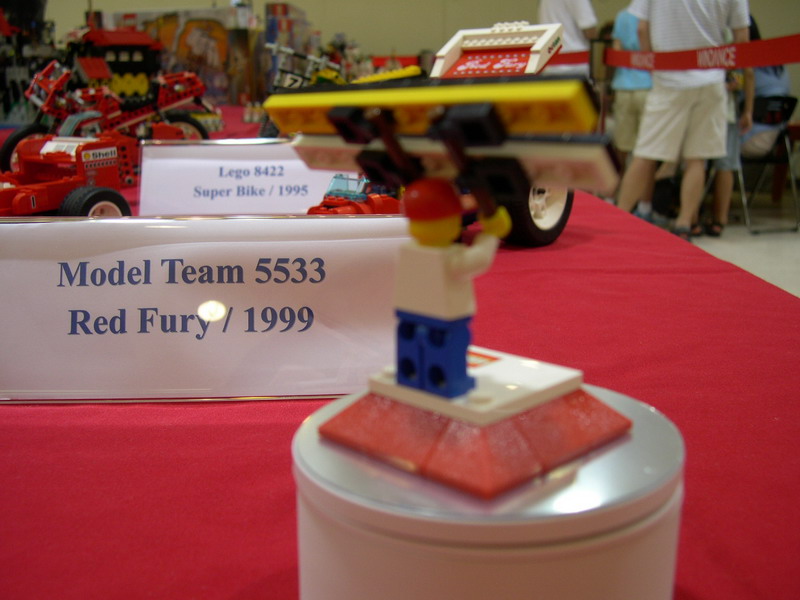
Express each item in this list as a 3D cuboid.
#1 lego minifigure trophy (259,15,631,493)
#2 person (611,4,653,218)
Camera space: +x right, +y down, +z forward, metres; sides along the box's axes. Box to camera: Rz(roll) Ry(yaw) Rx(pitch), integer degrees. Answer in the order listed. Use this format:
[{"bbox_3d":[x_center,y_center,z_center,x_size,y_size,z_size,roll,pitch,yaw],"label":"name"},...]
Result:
[{"bbox_3d":[0.012,-0.009,0.185,0.050,0.076,0.082,-13,16,-43],"label":"lego minifigure trophy"},{"bbox_3d":[1.586,-1.395,5.930,0.500,1.680,0.320,6,14,33],"label":"person"}]

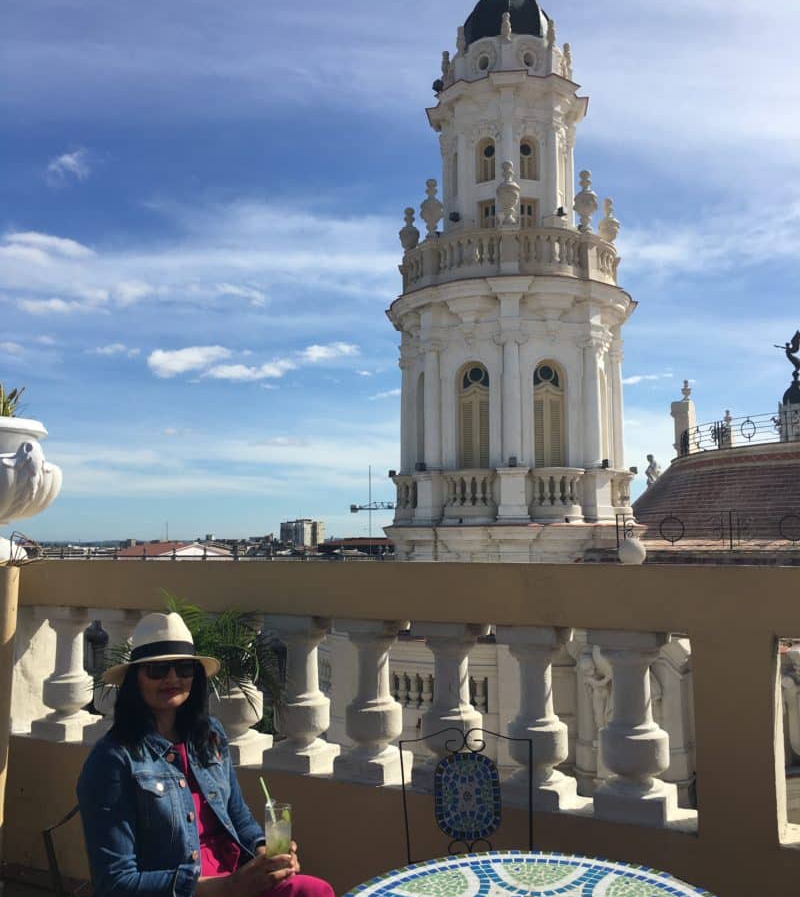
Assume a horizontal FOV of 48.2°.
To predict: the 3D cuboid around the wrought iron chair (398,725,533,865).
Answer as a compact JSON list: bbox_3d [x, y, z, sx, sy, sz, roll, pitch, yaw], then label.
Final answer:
[{"bbox_3d":[0.216,1.254,2.374,0.395,0.900,0.480,0,-6,-5],"label":"wrought iron chair"}]

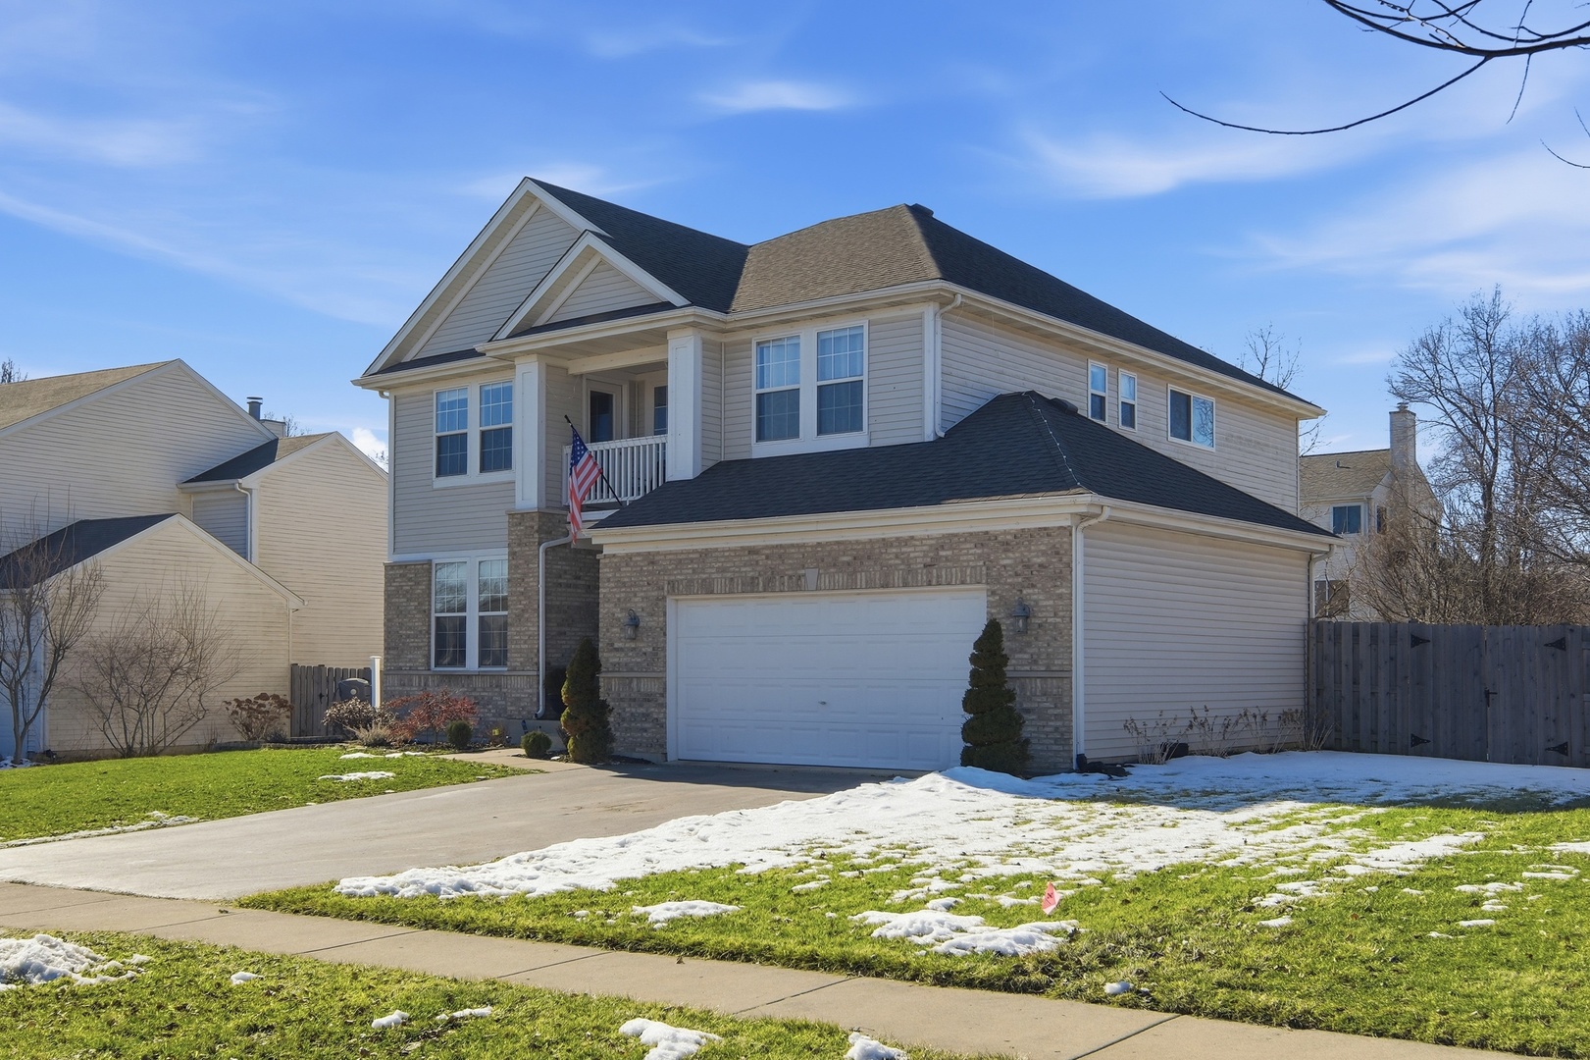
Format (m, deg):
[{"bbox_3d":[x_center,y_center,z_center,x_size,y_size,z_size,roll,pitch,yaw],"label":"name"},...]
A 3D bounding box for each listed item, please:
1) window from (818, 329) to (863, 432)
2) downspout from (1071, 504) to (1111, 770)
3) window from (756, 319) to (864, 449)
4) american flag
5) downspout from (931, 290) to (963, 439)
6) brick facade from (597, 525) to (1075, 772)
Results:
[{"bbox_3d":[0.605,-1.974,21.174,0.830,1.450,0.110,-4,-6,38],"label":"window"},{"bbox_3d":[3.218,1.133,17.114,0.420,2.860,0.120,-4,-6,38],"label":"downspout"},{"bbox_3d":[0.183,-1.927,21.500,1.980,1.570,0.120,-4,-6,38],"label":"window"},{"bbox_3d":[-2.955,-0.647,22.450,0.200,1.630,0.620,-4,-6,38],"label":"american flag"},{"bbox_3d":[1.976,-2.085,20.189,0.390,1.850,0.110,-4,-6,38],"label":"downspout"},{"bbox_3d":[0.224,1.504,19.471,7.230,2.710,0.250,-4,-6,38],"label":"brick facade"}]

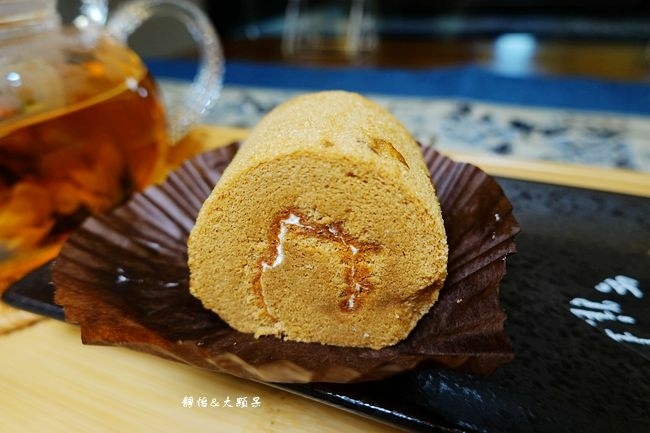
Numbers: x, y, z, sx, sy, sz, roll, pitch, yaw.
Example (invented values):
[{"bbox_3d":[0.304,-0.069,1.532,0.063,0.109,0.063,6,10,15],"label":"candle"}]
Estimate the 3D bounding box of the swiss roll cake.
[{"bbox_3d":[-0.001,-0.004,0.135,0.065,0.057,0.064,2,28,3],"label":"swiss roll cake"}]

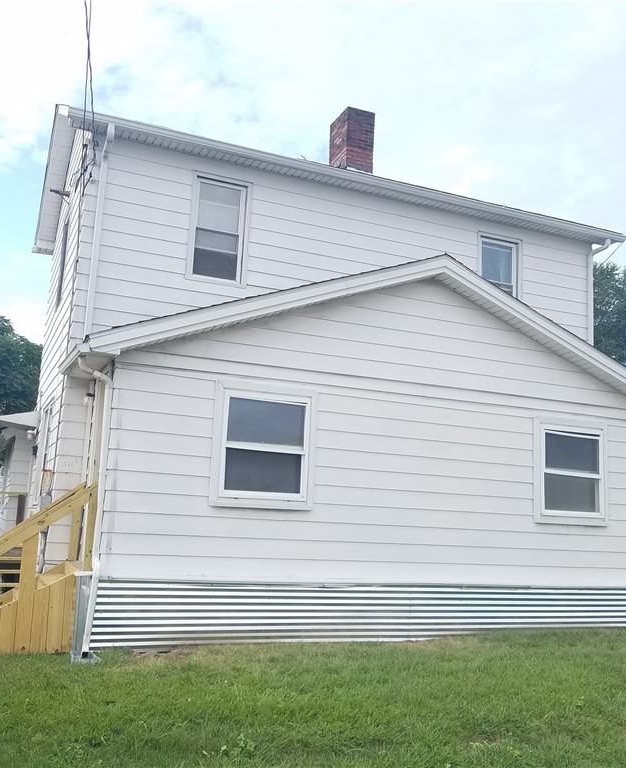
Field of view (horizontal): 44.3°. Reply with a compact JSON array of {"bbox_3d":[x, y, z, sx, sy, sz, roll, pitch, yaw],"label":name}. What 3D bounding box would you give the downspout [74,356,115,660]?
[{"bbox_3d":[-2.192,1.152,7.365,0.360,2.800,0.250,7,-10,-22],"label":"downspout"}]

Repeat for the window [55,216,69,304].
[{"bbox_3d":[-3.862,-1.926,11.848,0.100,1.500,0.920,7,-10,-22],"label":"window"}]

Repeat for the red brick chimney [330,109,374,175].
[{"bbox_3d":[0.691,-4.238,13.926,0.535,1.170,0.740,7,-10,-22],"label":"red brick chimney"}]

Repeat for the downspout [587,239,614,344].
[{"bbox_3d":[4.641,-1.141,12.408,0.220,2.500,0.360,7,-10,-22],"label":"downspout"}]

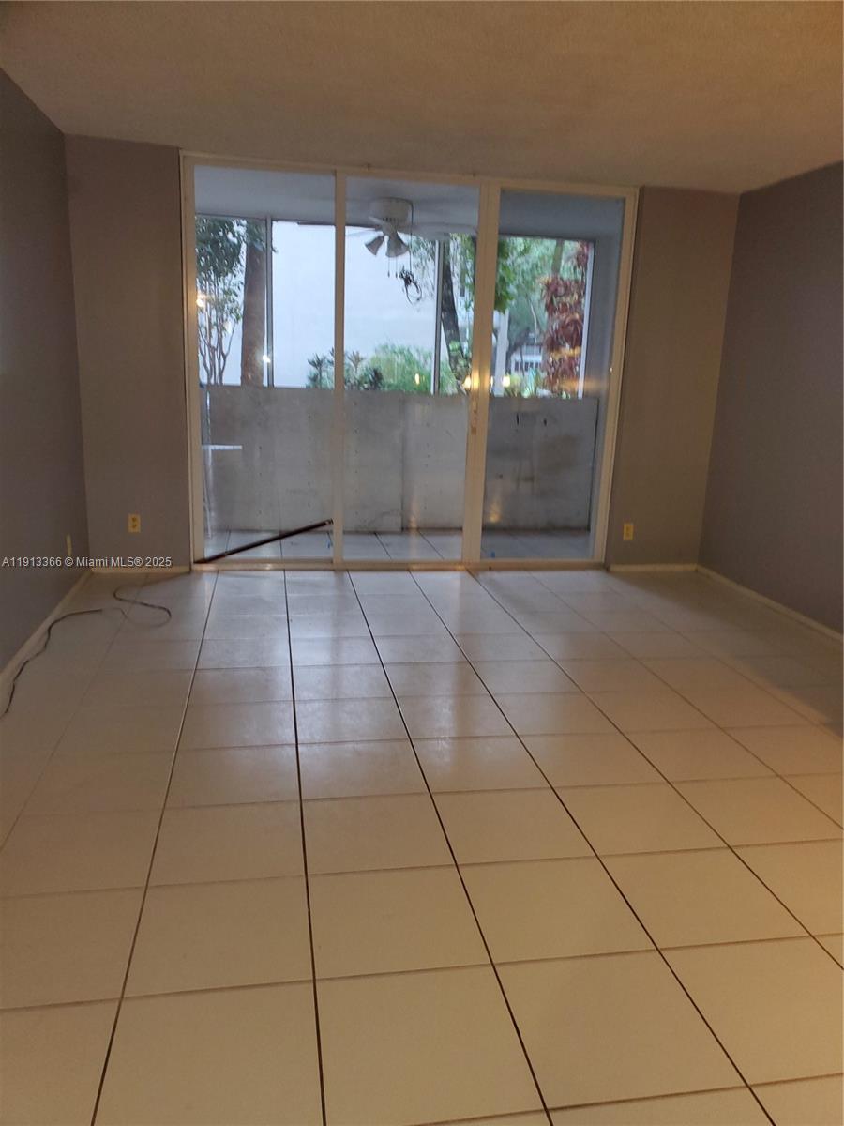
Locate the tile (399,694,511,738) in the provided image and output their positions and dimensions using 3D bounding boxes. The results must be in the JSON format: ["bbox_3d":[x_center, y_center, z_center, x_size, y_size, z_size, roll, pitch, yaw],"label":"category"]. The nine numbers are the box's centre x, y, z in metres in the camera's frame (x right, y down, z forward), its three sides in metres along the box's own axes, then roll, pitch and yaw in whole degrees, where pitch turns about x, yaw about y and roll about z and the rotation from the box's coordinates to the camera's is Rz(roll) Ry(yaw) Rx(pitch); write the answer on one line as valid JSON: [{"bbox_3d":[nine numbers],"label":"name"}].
[{"bbox_3d":[0.125,0.604,3.306,0.400,0.010,0.394,0,14,-10],"label":"tile"}]

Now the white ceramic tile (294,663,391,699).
[{"bbox_3d":[-0.345,0.513,3.612,0.400,0.010,0.394,0,14,-10],"label":"white ceramic tile"}]

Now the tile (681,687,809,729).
[{"bbox_3d":[1.327,0.598,3.503,0.402,0.010,0.394,0,14,-10],"label":"tile"}]

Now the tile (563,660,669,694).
[{"bbox_3d":[0.867,0.511,3.842,0.400,0.010,0.390,0,14,-10],"label":"tile"}]

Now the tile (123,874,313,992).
[{"bbox_3d":[-0.475,0.888,2.037,0.400,0.010,0.390,0,14,-10],"label":"tile"}]

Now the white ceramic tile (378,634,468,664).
[{"bbox_3d":[-0.012,0.419,4.063,0.400,0.010,0.394,0,14,-10],"label":"white ceramic tile"}]

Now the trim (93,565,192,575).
[{"bbox_3d":[-1.741,0.036,5.250,0.592,0.050,0.013,0,14,-10],"label":"trim"}]

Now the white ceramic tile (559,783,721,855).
[{"bbox_3d":[0.664,0.787,2.621,0.400,0.010,0.394,0,14,-10],"label":"white ceramic tile"}]

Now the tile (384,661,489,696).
[{"bbox_3d":[0.056,0.510,3.671,0.395,0.010,0.382,0,14,-10],"label":"tile"}]

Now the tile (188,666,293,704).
[{"bbox_3d":[-0.744,0.511,3.512,0.402,0.010,0.394,0,14,-10],"label":"tile"}]

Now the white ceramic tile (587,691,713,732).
[{"bbox_3d":[0.928,0.602,3.450,0.400,0.010,0.394,0,14,-10],"label":"white ceramic tile"}]

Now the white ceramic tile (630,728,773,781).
[{"bbox_3d":[1.005,0.698,3.086,0.400,0.010,0.390,0,14,-10],"label":"white ceramic tile"}]

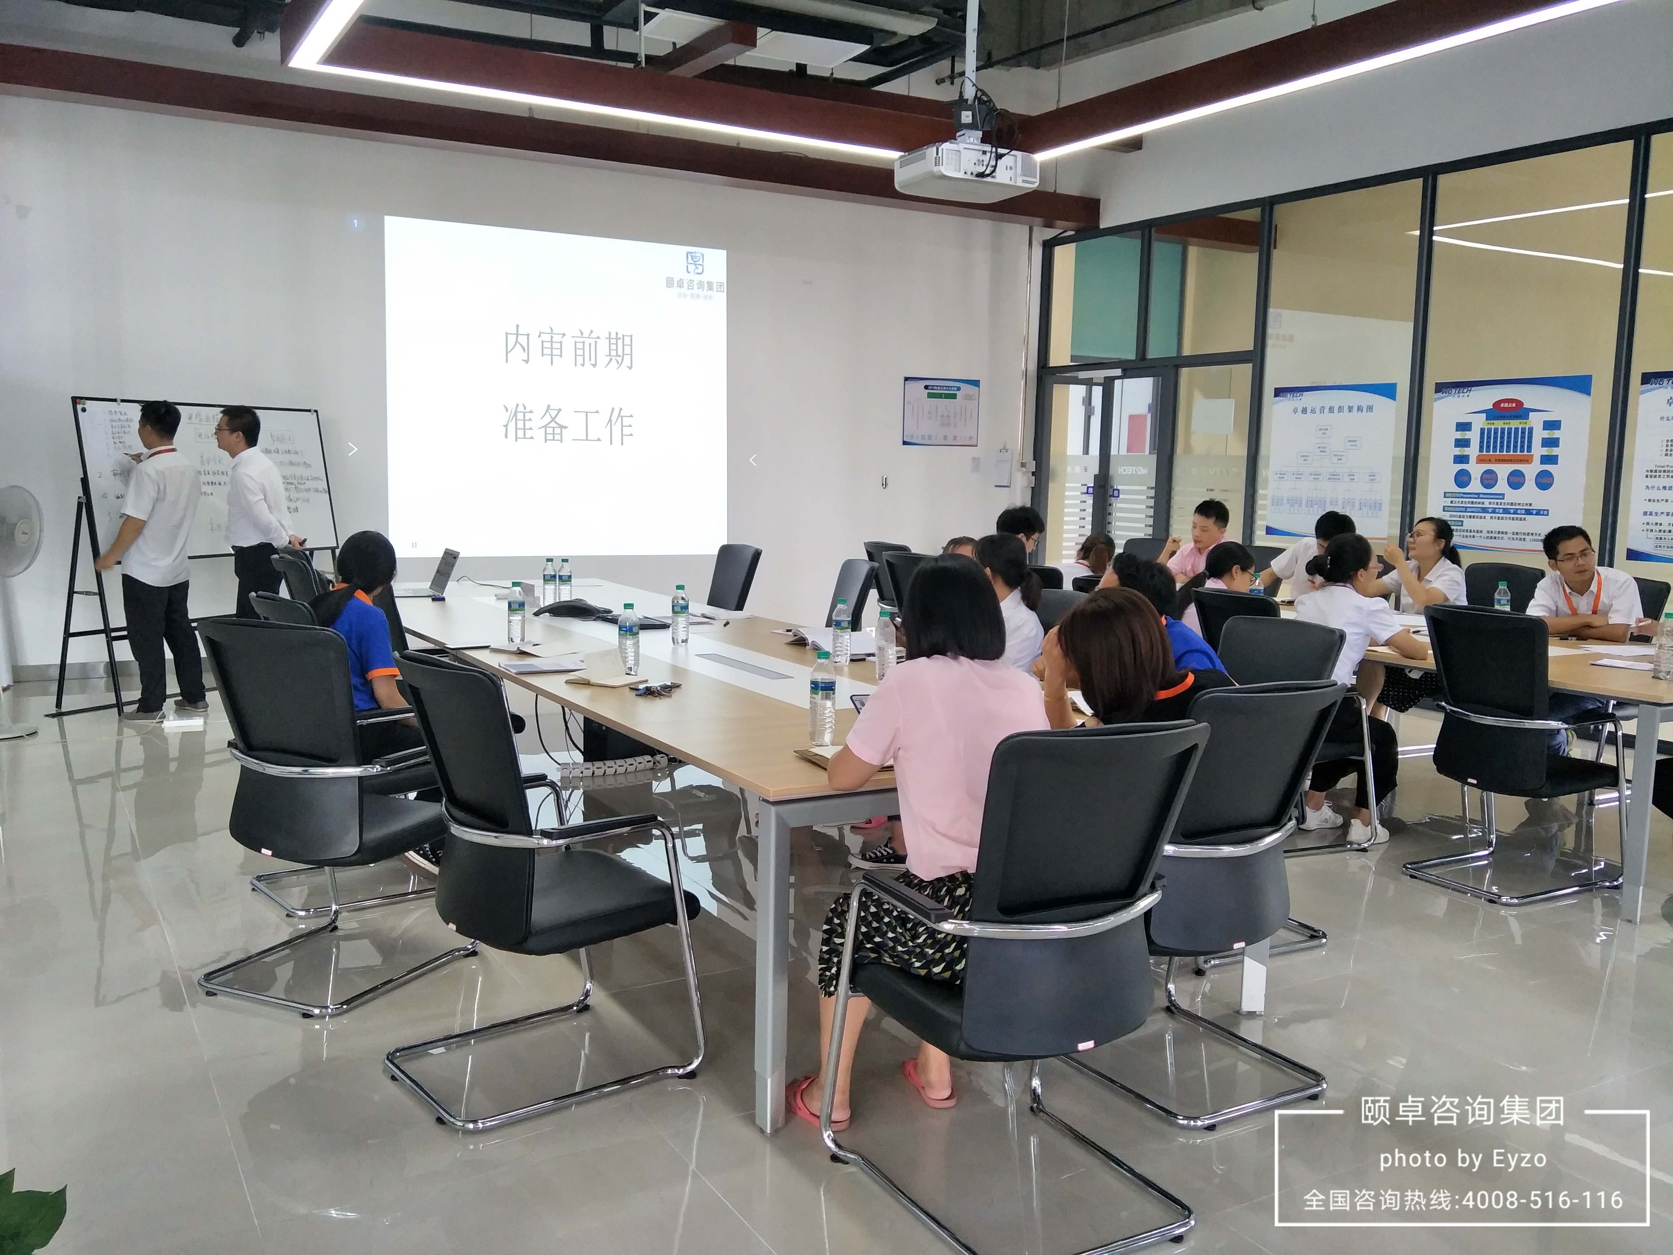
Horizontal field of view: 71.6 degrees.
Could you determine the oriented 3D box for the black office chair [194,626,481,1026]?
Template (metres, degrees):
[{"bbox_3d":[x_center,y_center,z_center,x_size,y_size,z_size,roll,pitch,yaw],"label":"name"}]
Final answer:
[{"bbox_3d":[-1.359,0.451,3.130,0.544,0.965,0.553,5,8,28],"label":"black office chair"}]

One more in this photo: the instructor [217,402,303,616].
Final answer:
[{"bbox_3d":[-3.077,-0.361,6.159,0.417,1.640,0.429,3,8,14],"label":"instructor"}]

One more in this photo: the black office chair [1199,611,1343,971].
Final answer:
[{"bbox_3d":[1.201,0.484,3.737,0.630,1.000,0.570,-3,8,-30],"label":"black office chair"}]

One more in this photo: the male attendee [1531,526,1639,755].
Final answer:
[{"bbox_3d":[3.434,0.192,5.251,0.750,1.250,0.520,-4,9,-37],"label":"male attendee"}]

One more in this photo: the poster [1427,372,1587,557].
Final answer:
[{"bbox_3d":[4.029,-0.971,6.950,0.020,1.020,0.910,-4,9,-36],"label":"poster"}]

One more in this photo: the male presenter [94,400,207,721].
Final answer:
[{"bbox_3d":[-3.537,-0.356,6.013,0.444,1.630,0.482,7,9,38],"label":"male presenter"}]

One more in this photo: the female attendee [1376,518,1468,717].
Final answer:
[{"bbox_3d":[2.718,0.069,5.573,0.713,1.210,0.486,-1,8,-17],"label":"female attendee"}]

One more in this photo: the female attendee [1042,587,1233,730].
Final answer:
[{"bbox_3d":[0.773,0.493,3.006,0.520,1.170,0.800,-4,9,-37],"label":"female attendee"}]

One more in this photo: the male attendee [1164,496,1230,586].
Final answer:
[{"bbox_3d":[2.052,-0.121,6.696,0.679,1.230,0.498,-4,9,-35],"label":"male attendee"}]

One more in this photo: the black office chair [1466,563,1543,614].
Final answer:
[{"bbox_3d":[3.440,0.187,6.172,0.630,1.000,0.570,-3,9,-32],"label":"black office chair"}]

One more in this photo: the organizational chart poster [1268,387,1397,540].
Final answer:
[{"bbox_3d":[3.154,-1.065,7.443,0.012,0.980,0.849,-2,8,-25],"label":"organizational chart poster"}]

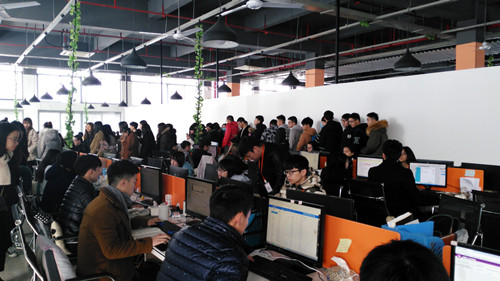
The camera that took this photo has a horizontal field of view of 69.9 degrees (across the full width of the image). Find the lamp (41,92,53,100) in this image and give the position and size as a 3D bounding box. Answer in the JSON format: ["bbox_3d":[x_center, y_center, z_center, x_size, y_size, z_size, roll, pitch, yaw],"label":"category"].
[{"bbox_3d":[-6.353,-1.399,11.200,0.380,0.280,0.380,-2,3,-39],"label":"lamp"}]

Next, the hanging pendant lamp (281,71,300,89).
[{"bbox_3d":[0.727,-1.093,6.350,0.330,0.260,0.330,-1,3,0],"label":"hanging pendant lamp"}]

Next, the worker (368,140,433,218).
[{"bbox_3d":[1.673,0.686,3.933,0.800,1.390,0.580,-5,5,-38],"label":"worker"}]

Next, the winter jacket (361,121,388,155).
[{"bbox_3d":[2.183,0.110,6.250,0.440,0.840,0.520,1,2,25],"label":"winter jacket"}]

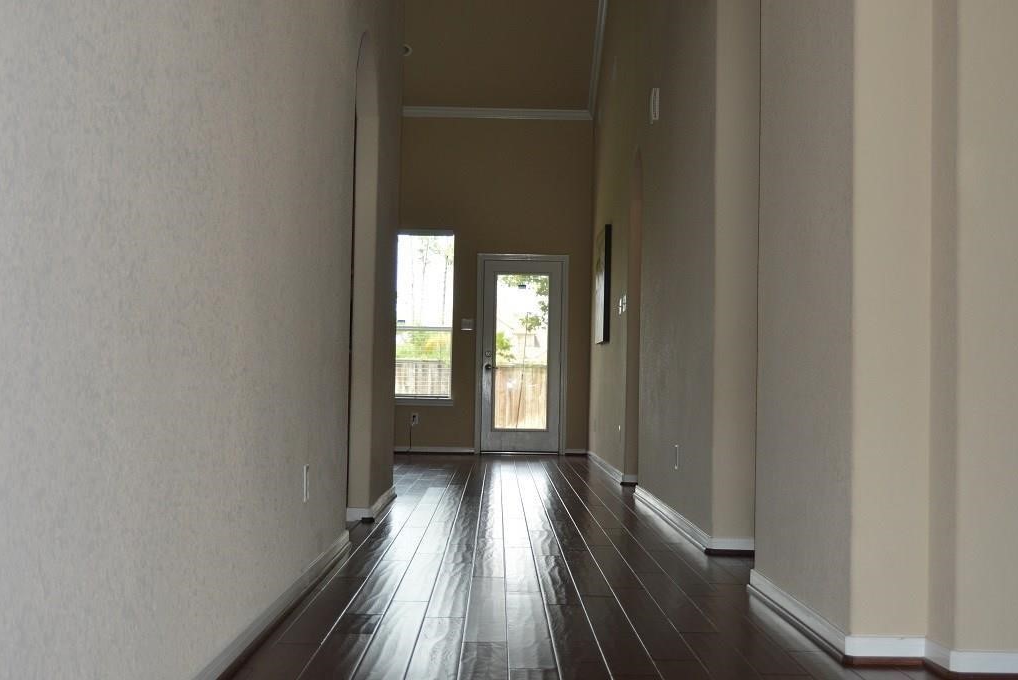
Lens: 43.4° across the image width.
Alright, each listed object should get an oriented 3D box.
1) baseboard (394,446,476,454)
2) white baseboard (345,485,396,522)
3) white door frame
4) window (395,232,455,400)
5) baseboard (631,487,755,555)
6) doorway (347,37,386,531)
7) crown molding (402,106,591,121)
[{"bbox_3d":[-0.830,1.188,13.624,0.922,0.083,0.030,1,-2,0],"label":"baseboard"},{"bbox_3d":[-0.806,0.967,7.663,0.154,0.080,1.600,1,-2,0],"label":"white baseboard"},{"bbox_3d":[0.136,0.157,13.725,0.985,2.165,0.120,1,-2,0],"label":"white door frame"},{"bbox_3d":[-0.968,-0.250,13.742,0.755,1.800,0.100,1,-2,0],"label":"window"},{"bbox_3d":[0.971,0.977,7.136,0.220,0.085,2.920,1,-2,0],"label":"baseboard"},{"bbox_3d":[-0.786,-0.294,6.374,0.130,2.505,1.150,1,-2,0],"label":"doorway"},{"bbox_3d":[-0.128,-2.437,13.735,2.035,0.100,0.090,1,-2,0],"label":"crown molding"}]

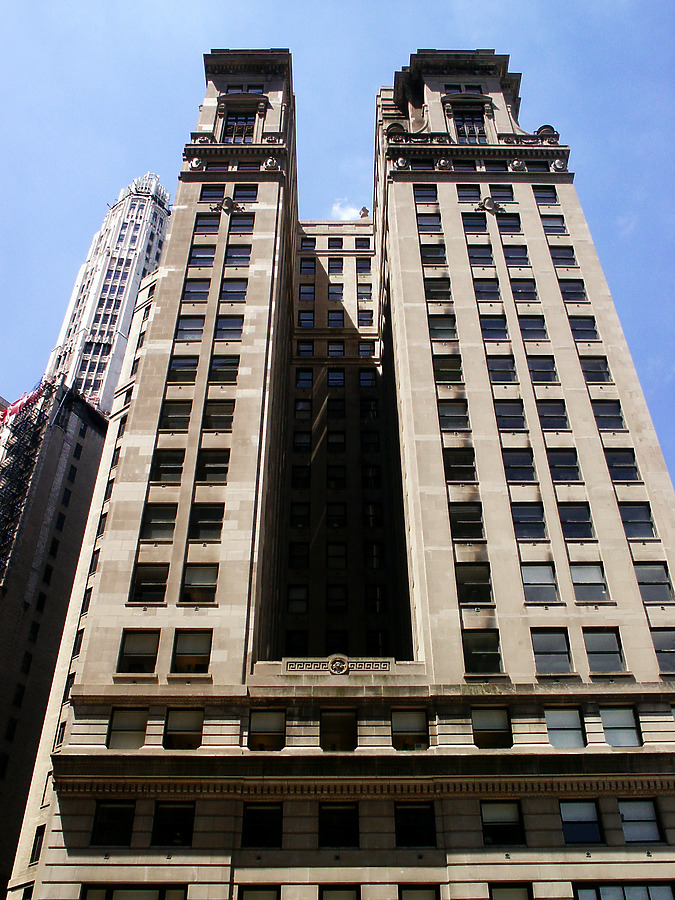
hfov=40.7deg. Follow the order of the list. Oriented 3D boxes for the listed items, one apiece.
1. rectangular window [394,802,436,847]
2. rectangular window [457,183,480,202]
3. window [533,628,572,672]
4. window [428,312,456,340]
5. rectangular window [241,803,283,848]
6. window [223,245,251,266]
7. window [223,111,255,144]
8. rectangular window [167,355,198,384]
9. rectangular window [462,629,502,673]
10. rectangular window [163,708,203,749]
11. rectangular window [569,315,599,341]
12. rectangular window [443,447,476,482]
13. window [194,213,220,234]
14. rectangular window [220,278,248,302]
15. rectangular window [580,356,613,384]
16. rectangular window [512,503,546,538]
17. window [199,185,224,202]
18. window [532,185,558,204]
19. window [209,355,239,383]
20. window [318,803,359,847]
[{"bbox_3d":[2.914,14.106,34.077,1.461,1.597,0.200,0,-42,0],"label":"rectangular window"},{"bbox_3d":[8.924,-17.220,61.363,1.595,2.039,0.200,0,-42,0],"label":"rectangular window"},{"bbox_3d":[9.354,8.764,39.776,1.580,2.200,0.250,0,-42,0],"label":"window"},{"bbox_3d":[6.098,-6.946,52.144,1.573,2.149,0.200,0,-42,0],"label":"window"},{"bbox_3d":[-2.829,14.248,34.528,1.534,1.711,0.200,0,-42,0],"label":"rectangular window"},{"bbox_3d":[-6.246,-12.242,57.565,1.519,2.168,0.200,0,-42,0],"label":"window"},{"bbox_3d":[-7.665,-24.969,70.455,2.090,4.610,0.320,0,-42,0],"label":"window"},{"bbox_3d":[-8.440,-4.404,50.218,1.492,2.109,0.200,0,-42,0],"label":"rectangular window"},{"bbox_3d":[6.198,8.623,38.830,1.556,2.107,0.200,0,-42,0],"label":"rectangular window"},{"bbox_3d":[-6.122,11.246,36.475,1.482,1.760,0.200,0,-42,0],"label":"rectangular window"},{"bbox_3d":[14.529,-7.205,53.750,1.603,2.182,0.200,0,-42,0],"label":"rectangular window"},{"bbox_3d":[6.128,0.808,45.606,1.492,2.109,0.200,0,-42,0],"label":"rectangular window"},{"bbox_3d":[-8.775,-15.289,61.427,1.580,2.200,0.250,0,-42,0],"label":"window"},{"bbox_3d":[-6.207,-9.554,54.858,1.492,2.109,0.200,0,-42,0],"label":"rectangular window"},{"bbox_3d":[13.874,-4.247,48.829,1.503,2.064,0.250,0,-42,0],"label":"rectangular window"},{"bbox_3d":[9.285,3.422,44.180,1.596,2.170,0.200,0,-42,0],"label":"rectangular window"},{"bbox_3d":[-8.500,-17.341,61.845,1.492,2.109,0.200,0,-42,0],"label":"window"},{"bbox_3d":[13.802,-16.784,60.179,1.550,2.159,0.250,0,-42,0],"label":"window"},{"bbox_3d":[-6.492,-4.642,51.826,1.580,2.200,0.250,0,-42,0],"label":"window"},{"bbox_3d":[0.059,14.175,34.478,1.499,1.668,0.200,0,-42,0],"label":"window"}]

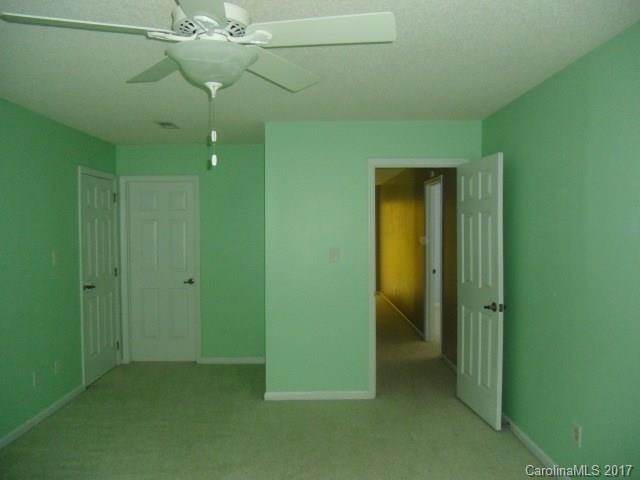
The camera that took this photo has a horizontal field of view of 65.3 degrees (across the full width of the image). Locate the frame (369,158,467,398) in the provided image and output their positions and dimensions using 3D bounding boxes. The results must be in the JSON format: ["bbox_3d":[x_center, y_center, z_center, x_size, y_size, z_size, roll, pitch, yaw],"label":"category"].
[{"bbox_3d":[0.864,0.350,4.440,0.860,2.104,0.125,0,2,0],"label":"frame"}]

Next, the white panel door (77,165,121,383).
[{"bbox_3d":[-2.280,0.353,5.112,0.110,2.104,0.873,0,2,0],"label":"white panel door"}]

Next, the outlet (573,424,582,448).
[{"bbox_3d":[1.435,1.103,2.801,0.012,0.124,0.082,0,2,0],"label":"outlet"}]

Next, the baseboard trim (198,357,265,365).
[{"bbox_3d":[-0.934,1.345,5.574,0.800,0.078,0.018,0,2,0],"label":"baseboard trim"}]

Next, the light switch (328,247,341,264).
[{"bbox_3d":[0.128,0.141,4.378,0.086,0.125,0.012,0,2,0],"label":"light switch"}]

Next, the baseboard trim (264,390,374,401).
[{"bbox_3d":[-0.020,1.371,4.407,0.920,0.076,0.018,0,2,0],"label":"baseboard trim"}]

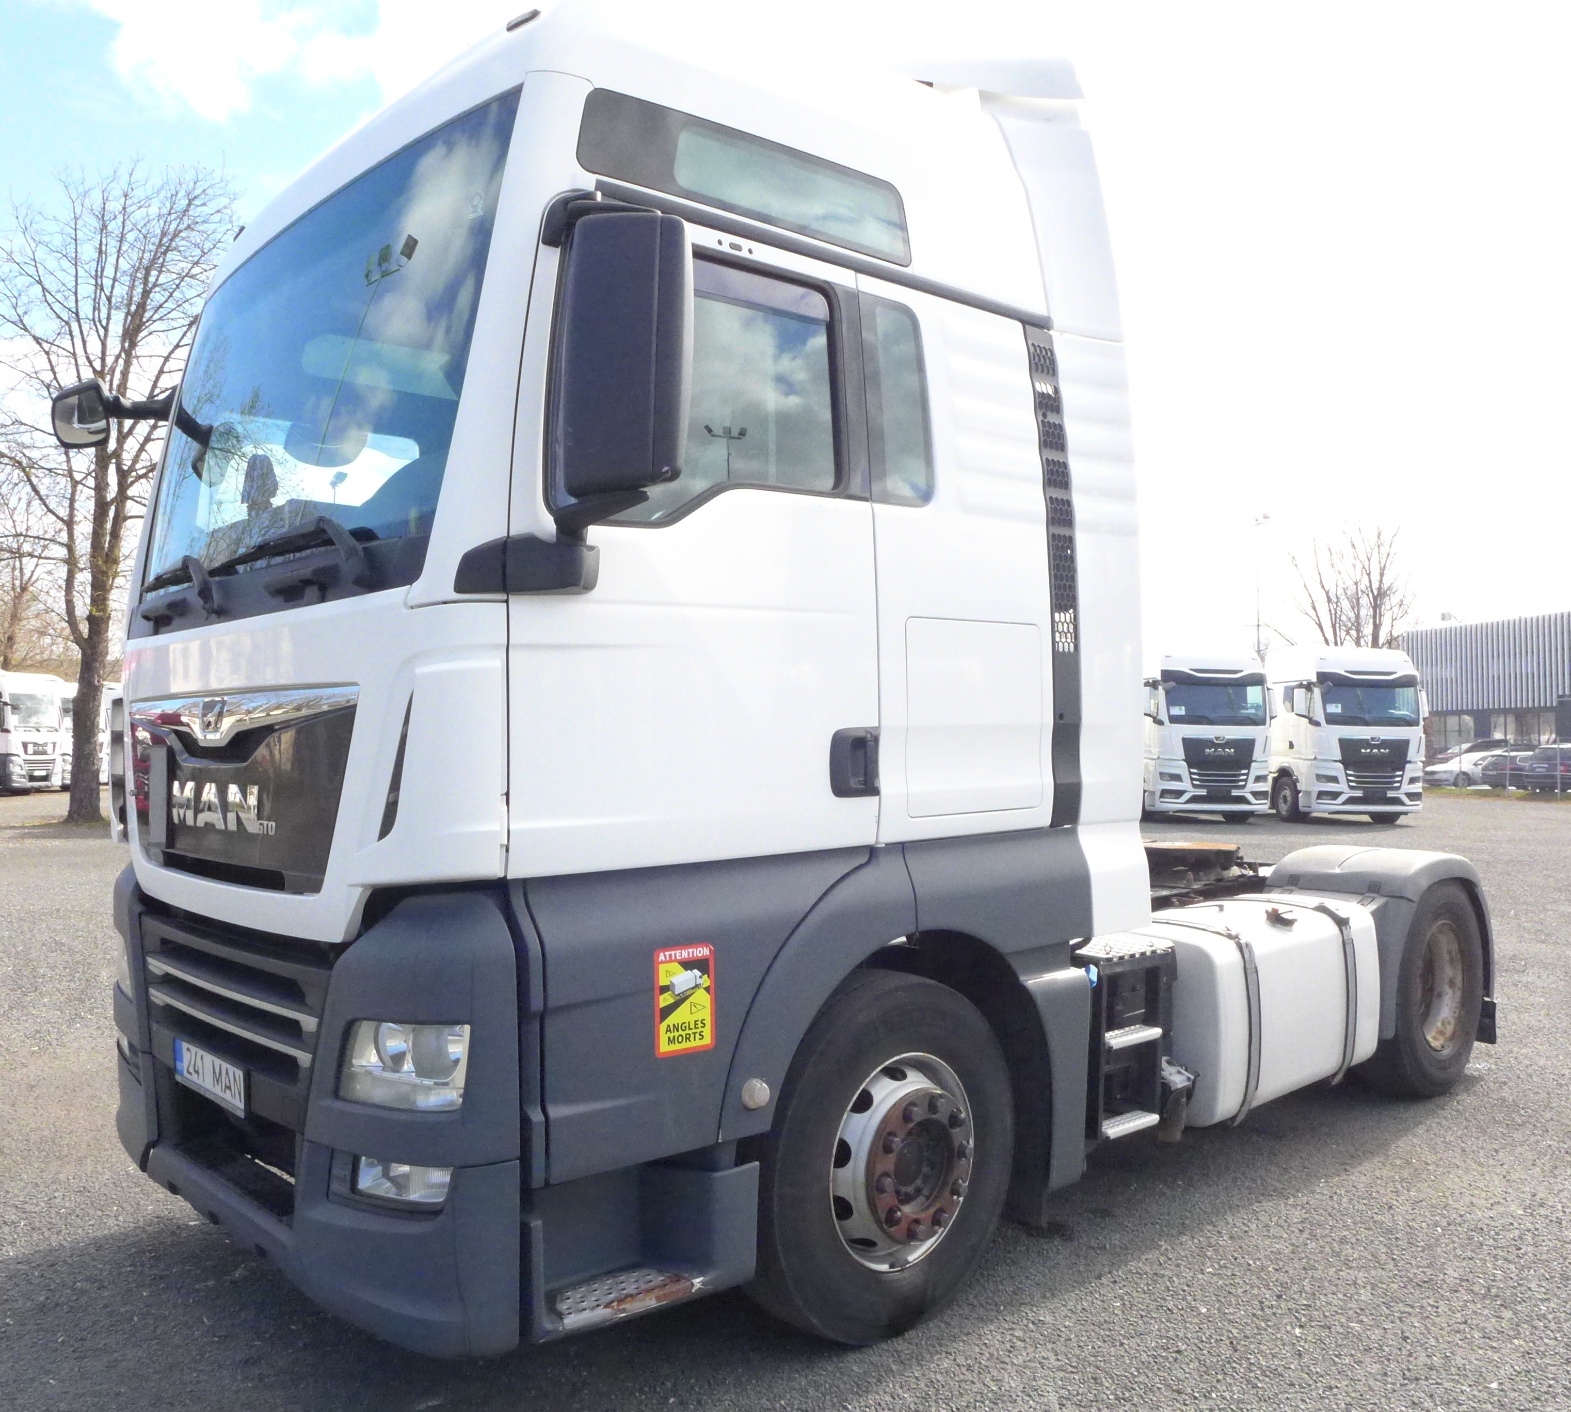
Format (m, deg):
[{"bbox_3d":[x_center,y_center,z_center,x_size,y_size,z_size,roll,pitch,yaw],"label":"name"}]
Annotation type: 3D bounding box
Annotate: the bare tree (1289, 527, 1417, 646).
[{"bbox_3d":[24.000,-2.000,55.000,5.000,10.900,5.000,0,-1,0],"label":"bare tree"}]

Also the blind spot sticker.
[{"bbox_3d":[-0.233,0.690,3.061,0.170,0.250,0.010,1,-2,-43],"label":"blind spot sticker"}]

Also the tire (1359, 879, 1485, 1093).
[{"bbox_3d":[2.965,1.303,6.135,1.010,1.010,0.330,1,-2,-43],"label":"tire"}]

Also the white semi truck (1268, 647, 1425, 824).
[{"bbox_3d":[12.488,0.743,31.092,2.520,3.930,5.900,0,-1,-3],"label":"white semi truck"}]

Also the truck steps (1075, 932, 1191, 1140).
[{"bbox_3d":[1.108,1.151,4.568,0.460,0.620,0.320,1,-2,-43],"label":"truck steps"}]

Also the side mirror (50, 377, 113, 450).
[{"bbox_3d":[-2.352,-0.973,4.354,0.100,0.250,0.200,18,11,40],"label":"side mirror"}]

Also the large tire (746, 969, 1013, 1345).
[{"bbox_3d":[0.253,1.276,3.768,1.010,1.010,0.315,1,-2,-43],"label":"large tire"}]

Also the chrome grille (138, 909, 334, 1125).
[{"bbox_3d":[-1.531,0.818,3.600,0.170,0.430,1.230,1,-2,-43],"label":"chrome grille"}]

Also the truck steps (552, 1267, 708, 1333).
[{"bbox_3d":[-0.397,1.376,3.063,0.400,0.045,0.150,1,-2,-43],"label":"truck steps"}]

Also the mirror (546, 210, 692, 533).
[{"bbox_3d":[-0.361,-0.715,2.820,0.180,0.640,0.280,1,-2,-43],"label":"mirror"}]

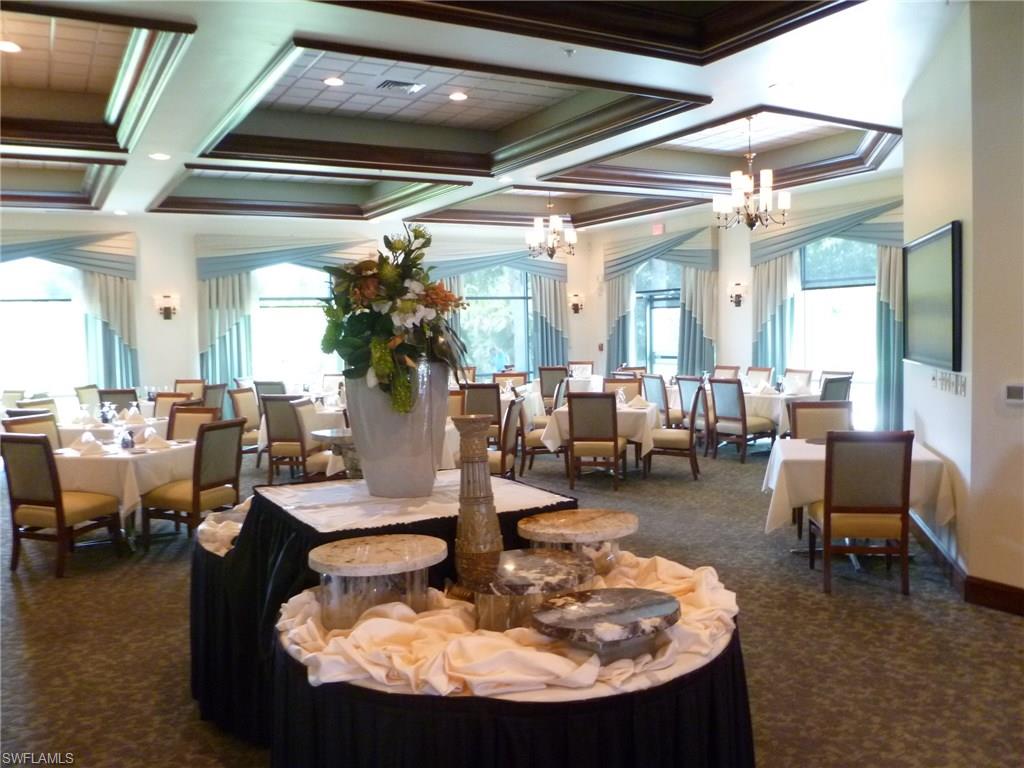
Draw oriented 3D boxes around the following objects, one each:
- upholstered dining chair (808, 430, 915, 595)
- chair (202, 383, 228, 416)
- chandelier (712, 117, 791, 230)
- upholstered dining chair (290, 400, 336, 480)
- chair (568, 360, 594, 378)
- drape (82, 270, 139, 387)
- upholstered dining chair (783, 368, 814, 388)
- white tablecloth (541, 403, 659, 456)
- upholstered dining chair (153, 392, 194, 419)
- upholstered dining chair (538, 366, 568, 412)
[{"bbox_3d":[2.132,0.744,5.083,0.495,0.960,0.585,-1,4,12],"label":"upholstered dining chair"},{"bbox_3d":[-4.048,0.514,10.717,0.585,0.960,0.495,0,4,16],"label":"chair"},{"bbox_3d":[2.625,-2.322,9.165,0.870,1.230,0.870,-4,5,-29],"label":"chandelier"},{"bbox_3d":[-1.781,0.646,8.079,0.580,0.965,0.490,-1,4,13],"label":"upholstered dining chair"},{"bbox_3d":[1.146,0.126,14.515,0.520,0.980,0.600,0,4,23],"label":"chair"},{"bbox_3d":[-5.751,-0.333,11.995,0.760,2.560,0.160,-4,5,-28],"label":"drape"},{"bbox_3d":[3.571,0.314,10.879,0.580,0.965,0.490,-4,5,-29],"label":"upholstered dining chair"},{"bbox_3d":[1.042,0.476,8.897,1.120,0.470,1.120,0,4,15],"label":"white tablecloth"},{"bbox_3d":[-3.971,0.598,9.327,0.490,0.965,0.600,0,4,16],"label":"upholstered dining chair"},{"bbox_3d":[0.762,0.204,13.197,0.490,0.965,0.600,0,4,24],"label":"upholstered dining chair"}]

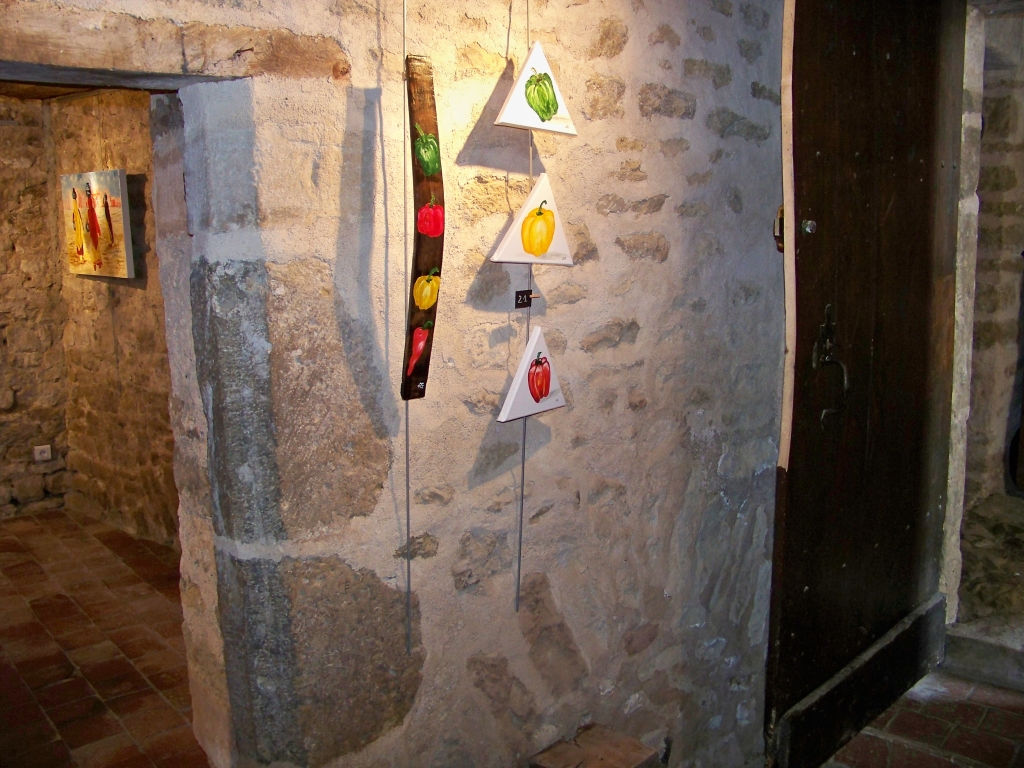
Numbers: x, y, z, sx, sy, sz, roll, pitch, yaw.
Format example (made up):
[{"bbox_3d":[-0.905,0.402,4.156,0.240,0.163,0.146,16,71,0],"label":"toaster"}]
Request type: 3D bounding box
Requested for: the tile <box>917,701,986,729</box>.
[{"bbox_3d":[1.399,1.045,3.092,0.172,0.020,0.158,6,9,37],"label":"tile"}]

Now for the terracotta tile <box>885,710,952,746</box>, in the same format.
[{"bbox_3d":[1.243,1.060,2.978,0.162,0.020,0.158,6,9,37],"label":"terracotta tile"}]

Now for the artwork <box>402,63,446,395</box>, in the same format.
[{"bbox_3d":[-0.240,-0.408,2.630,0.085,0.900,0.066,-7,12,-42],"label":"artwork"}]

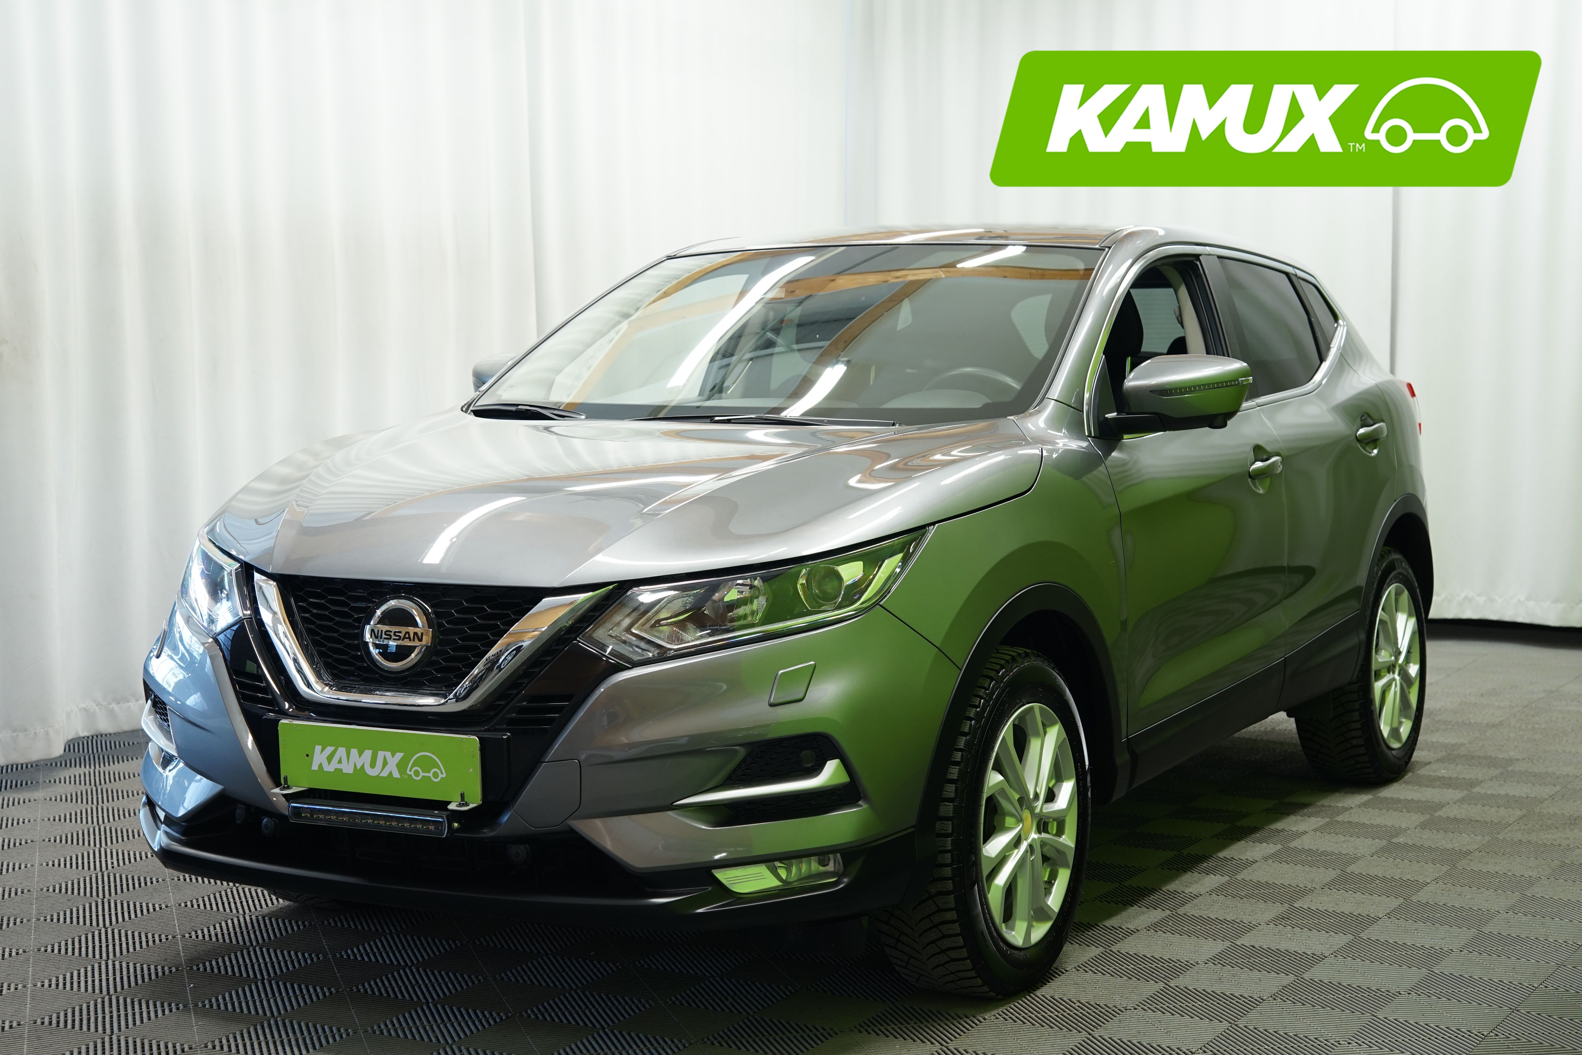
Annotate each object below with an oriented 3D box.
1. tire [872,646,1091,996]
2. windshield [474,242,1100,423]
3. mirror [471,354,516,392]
[{"bbox_3d":[0.386,0.564,4.902,0.220,0.680,0.680,2,5,29],"label":"tire"},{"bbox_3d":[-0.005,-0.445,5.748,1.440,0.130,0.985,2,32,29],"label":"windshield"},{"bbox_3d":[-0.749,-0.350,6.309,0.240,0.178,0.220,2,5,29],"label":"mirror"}]

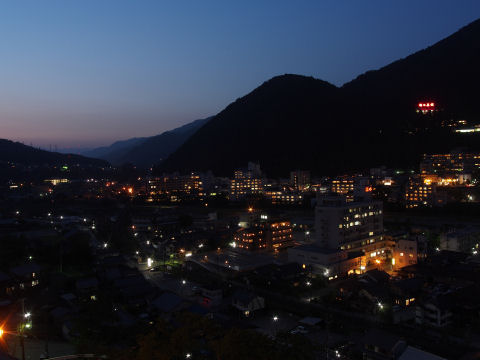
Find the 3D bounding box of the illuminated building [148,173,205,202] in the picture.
[{"bbox_3d":[-82.000,7.030,553.296,72.000,37.000,20.000,0,3,-7],"label":"illuminated building"}]

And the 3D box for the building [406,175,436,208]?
[{"bbox_3d":[180.500,11.668,432.364,27.000,33.500,17.000,1,3,14],"label":"building"}]

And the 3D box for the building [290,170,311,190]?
[{"bbox_3d":[88.500,2.308,636.162,27.000,33.000,18.000,0,3,0],"label":"building"}]

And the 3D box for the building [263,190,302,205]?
[{"bbox_3d":[49.500,20.428,493.963,41.000,17.000,15.000,0,3,-5],"label":"building"}]

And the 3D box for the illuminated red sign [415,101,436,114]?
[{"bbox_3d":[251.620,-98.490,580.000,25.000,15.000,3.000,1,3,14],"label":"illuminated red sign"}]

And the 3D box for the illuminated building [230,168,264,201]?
[{"bbox_3d":[9.000,5.716,541.202,39.000,41.000,18.000,-1,3,-12],"label":"illuminated building"}]

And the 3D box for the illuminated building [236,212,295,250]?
[{"bbox_3d":[13.800,29.660,244.083,21.000,21.000,27.000,-3,4,-42],"label":"illuminated building"}]

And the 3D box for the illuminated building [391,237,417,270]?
[{"bbox_3d":[86.500,37.923,226.525,11.500,14.500,9.500,2,4,30],"label":"illuminated building"}]

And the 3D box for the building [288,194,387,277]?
[{"bbox_3d":[55.000,26.236,233.872,25.000,35.000,63.000,3,4,42],"label":"building"}]

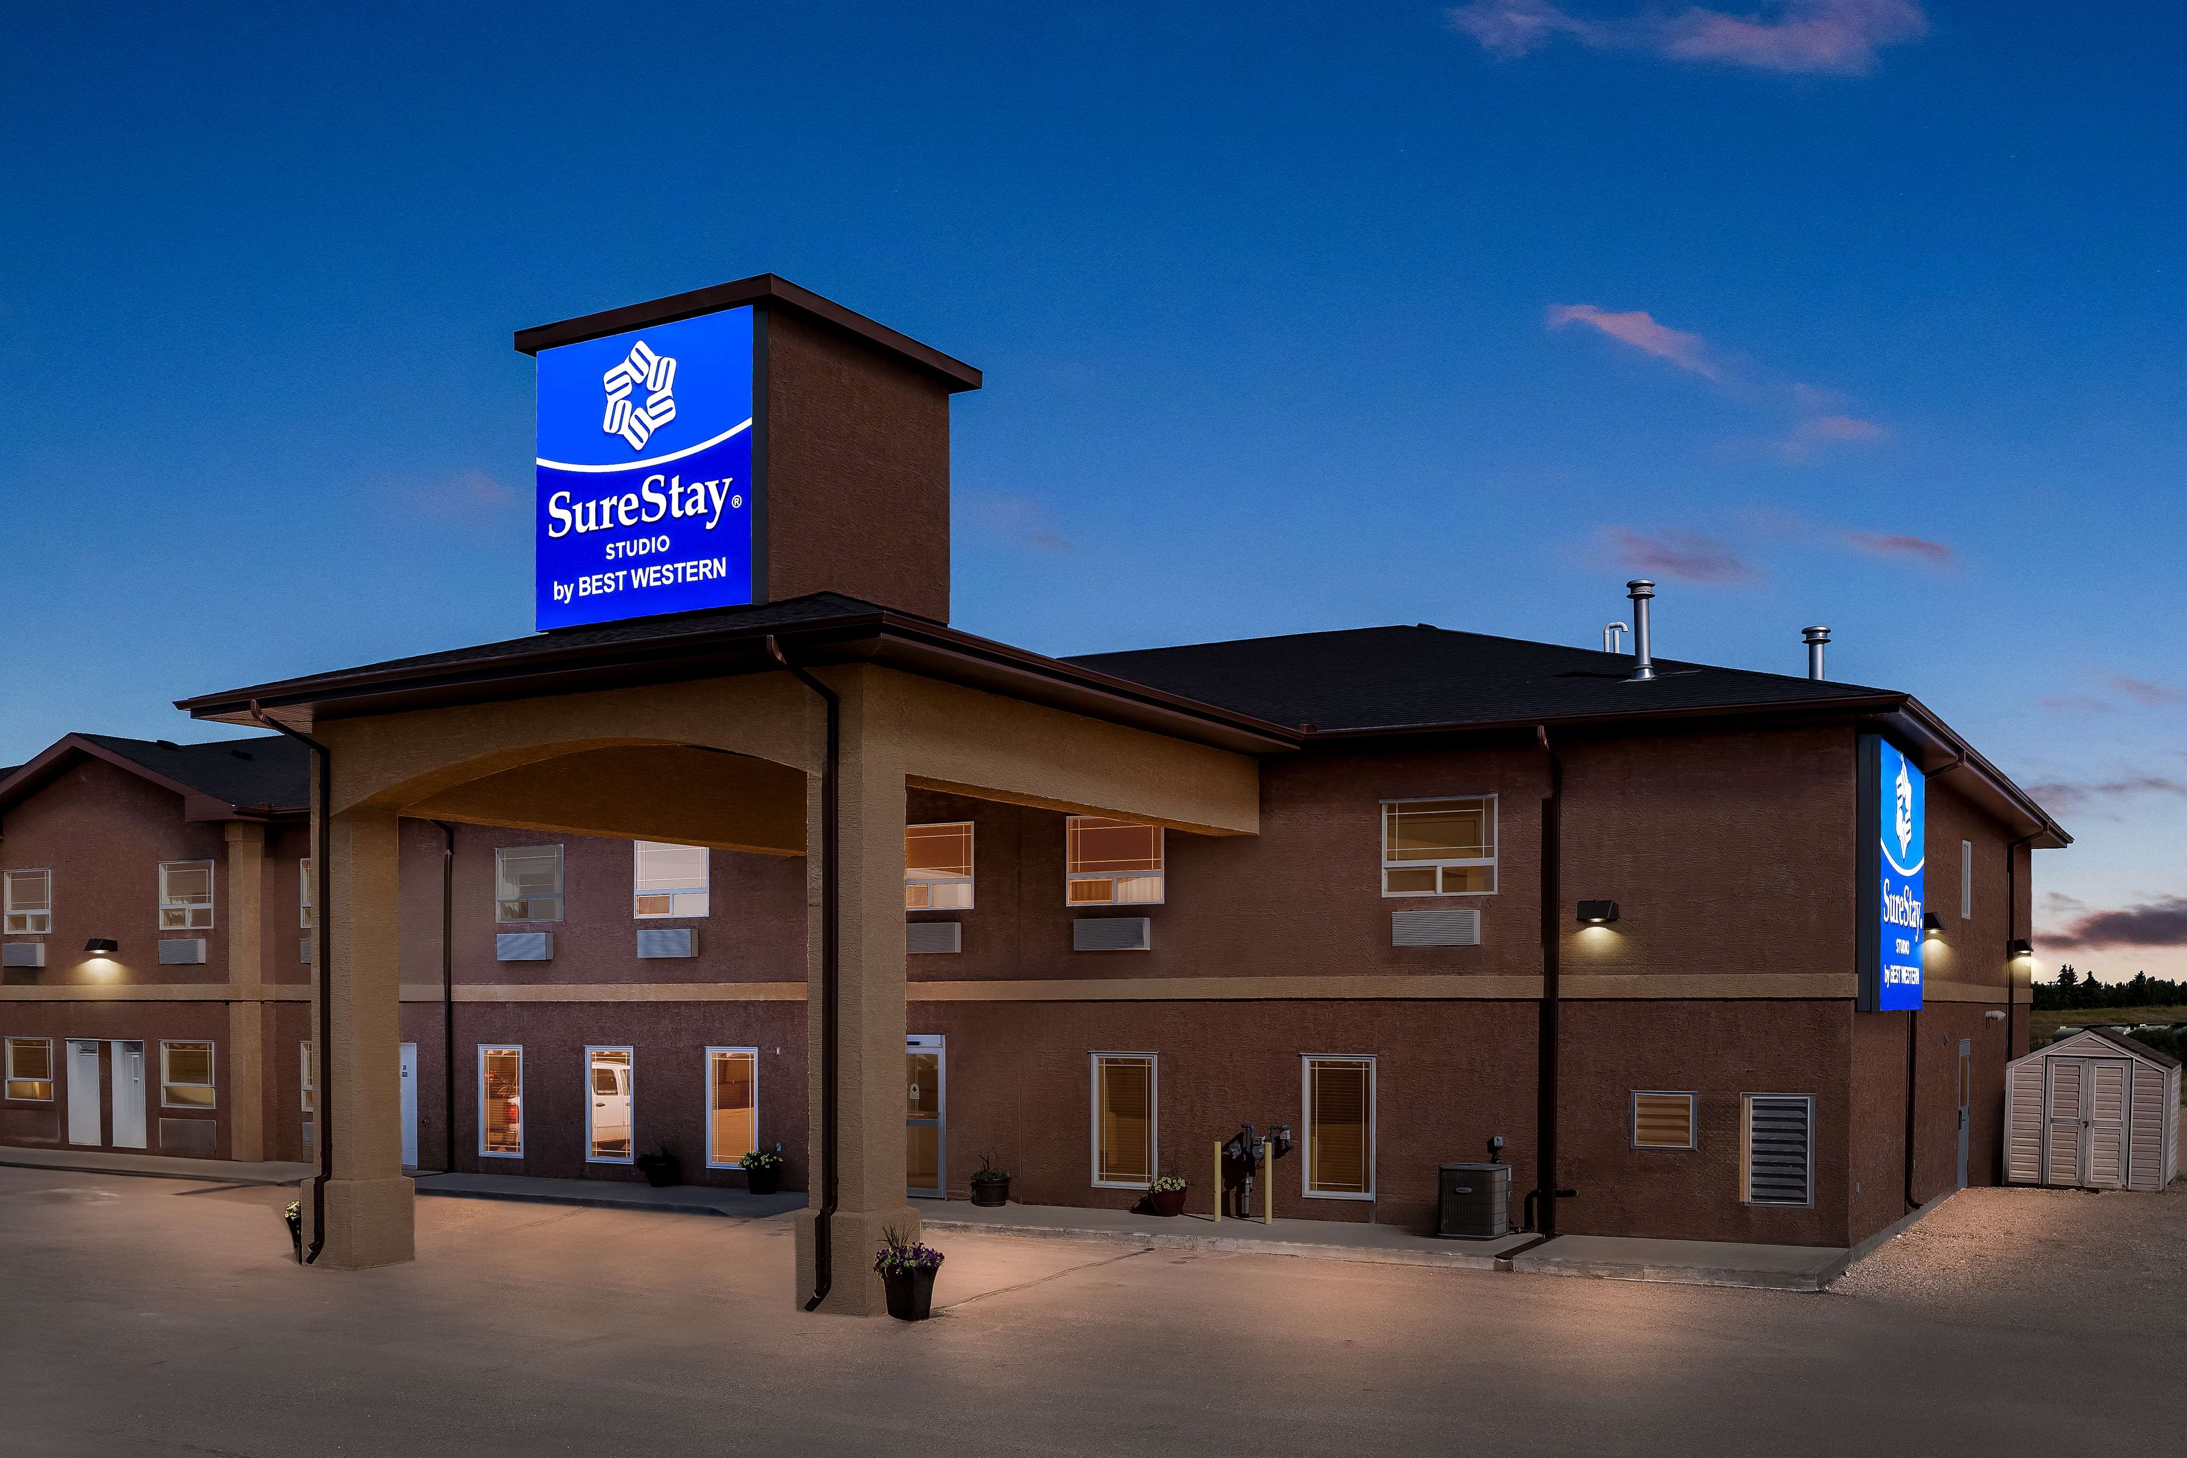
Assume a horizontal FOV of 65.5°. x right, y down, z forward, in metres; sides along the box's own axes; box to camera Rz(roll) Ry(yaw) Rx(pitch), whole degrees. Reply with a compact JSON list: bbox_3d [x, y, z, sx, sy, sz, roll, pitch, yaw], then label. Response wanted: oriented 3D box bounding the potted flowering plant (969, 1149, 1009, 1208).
[{"bbox_3d":[-1.467,6.286,23.750,0.540,0.760,0.540,0,-5,0],"label":"potted flowering plant"}]

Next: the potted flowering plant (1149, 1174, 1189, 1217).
[{"bbox_3d":[0.942,5.840,21.300,0.480,0.540,0.480,0,-5,0],"label":"potted flowering plant"}]

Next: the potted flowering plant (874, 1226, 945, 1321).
[{"bbox_3d":[-1.714,5.049,15.800,0.620,0.840,0.600,-2,-4,26],"label":"potted flowering plant"}]

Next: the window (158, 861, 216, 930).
[{"bbox_3d":[-16.547,3.050,31.057,1.480,1.240,0.120,-2,-5,25],"label":"window"}]

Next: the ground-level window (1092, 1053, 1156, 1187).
[{"bbox_3d":[0.383,5.056,22.025,0.874,1.626,0.120,-2,-5,27],"label":"ground-level window"}]

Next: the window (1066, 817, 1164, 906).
[{"bbox_3d":[0.270,1.718,22.076,1.323,1.154,0.120,-2,-5,27],"label":"window"}]

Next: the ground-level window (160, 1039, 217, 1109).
[{"bbox_3d":[-16.342,6.237,30.724,1.460,1.210,0.100,-2,-4,26],"label":"ground-level window"}]

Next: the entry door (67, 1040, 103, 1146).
[{"bbox_3d":[-18.924,6.829,31.903,0.980,2.030,0.080,-2,-4,26],"label":"entry door"}]

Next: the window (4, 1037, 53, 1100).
[{"bbox_3d":[-20.589,6.586,32.905,1.470,1.220,0.120,-2,-5,25],"label":"window"}]

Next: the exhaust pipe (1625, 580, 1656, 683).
[{"bbox_3d":[6.922,-1.232,21.500,0.360,1.290,0.360,-2,-4,26],"label":"exhaust pipe"}]

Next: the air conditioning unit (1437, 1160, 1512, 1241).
[{"bbox_3d":[4.603,5.704,20.627,0.680,0.830,0.720,-2,-5,25],"label":"air conditioning unit"}]

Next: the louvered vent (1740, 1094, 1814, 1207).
[{"bbox_3d":[7.982,4.917,19.837,0.790,1.320,0.120,-2,-5,25],"label":"louvered vent"}]

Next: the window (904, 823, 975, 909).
[{"bbox_3d":[-2.333,1.980,24.324,1.460,1.230,0.100,-2,-4,26],"label":"window"}]

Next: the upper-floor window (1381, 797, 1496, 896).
[{"bbox_3d":[4.106,1.409,20.285,1.337,1.159,0.120,-2,-5,27],"label":"upper-floor window"}]

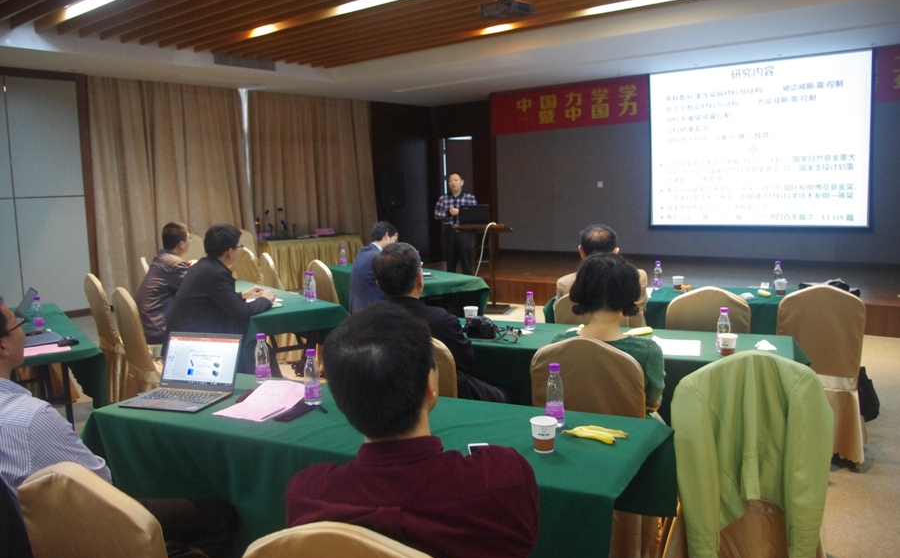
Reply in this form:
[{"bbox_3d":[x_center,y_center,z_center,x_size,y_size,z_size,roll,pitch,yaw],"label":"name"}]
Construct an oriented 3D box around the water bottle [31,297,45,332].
[{"bbox_3d":[-2.362,0.193,4.285,0.060,0.198,0.060,-2,7,0],"label":"water bottle"}]

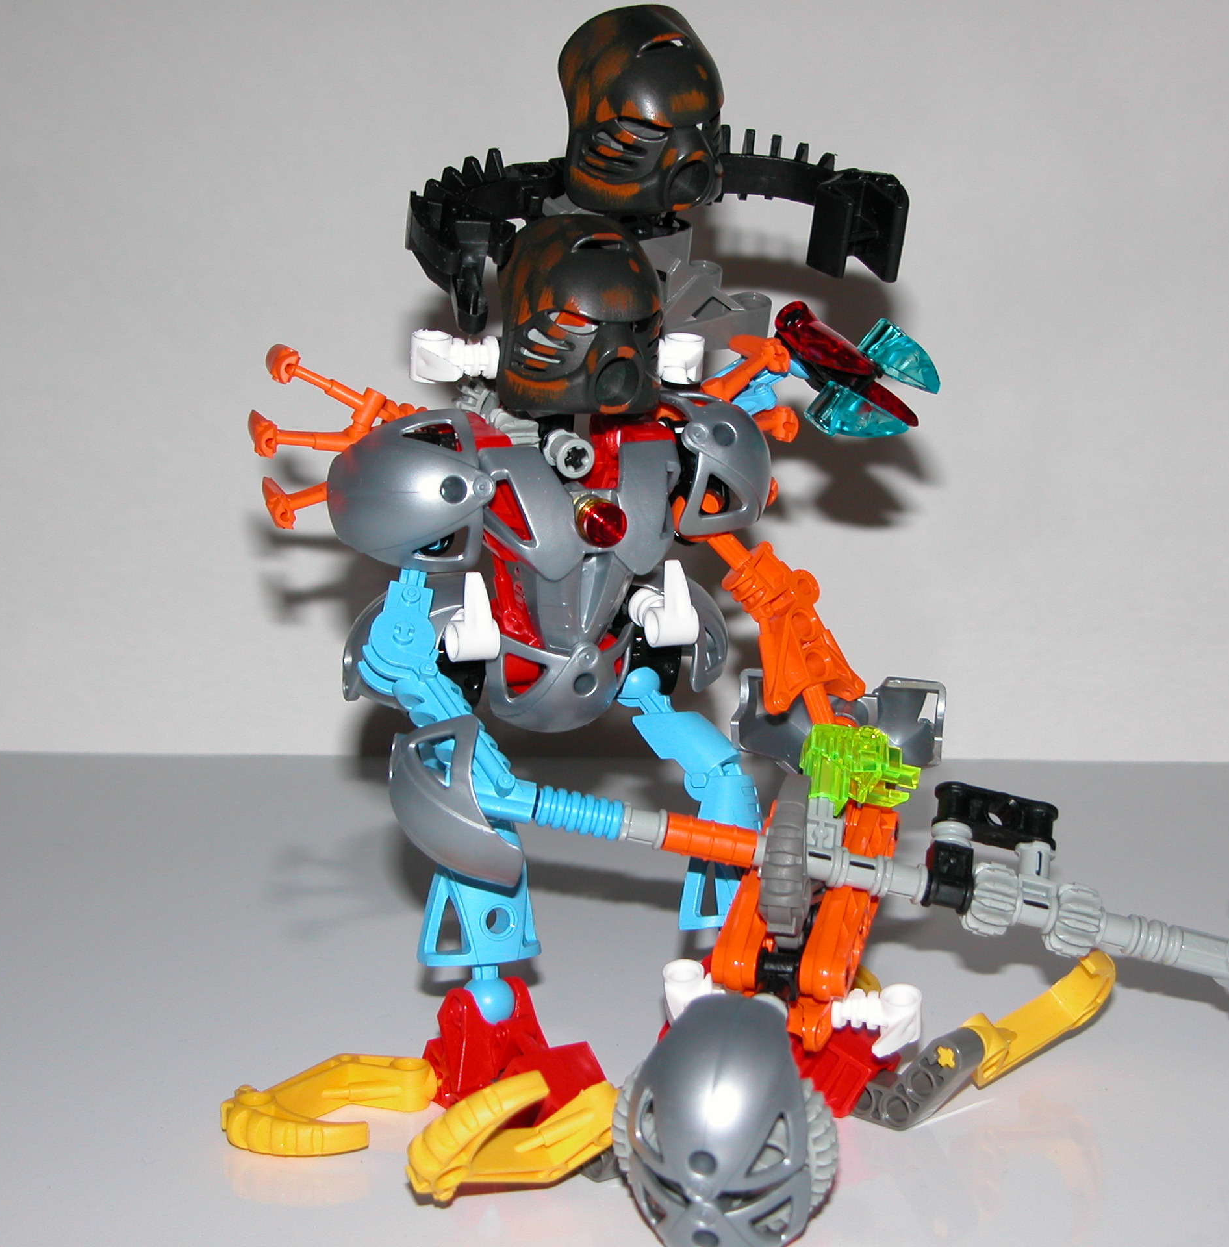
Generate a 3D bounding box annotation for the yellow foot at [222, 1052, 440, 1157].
[{"bbox_3d":[-0.054,0.092,0.608,0.039,0.009,0.033,2,14,9],"label":"yellow foot"}]

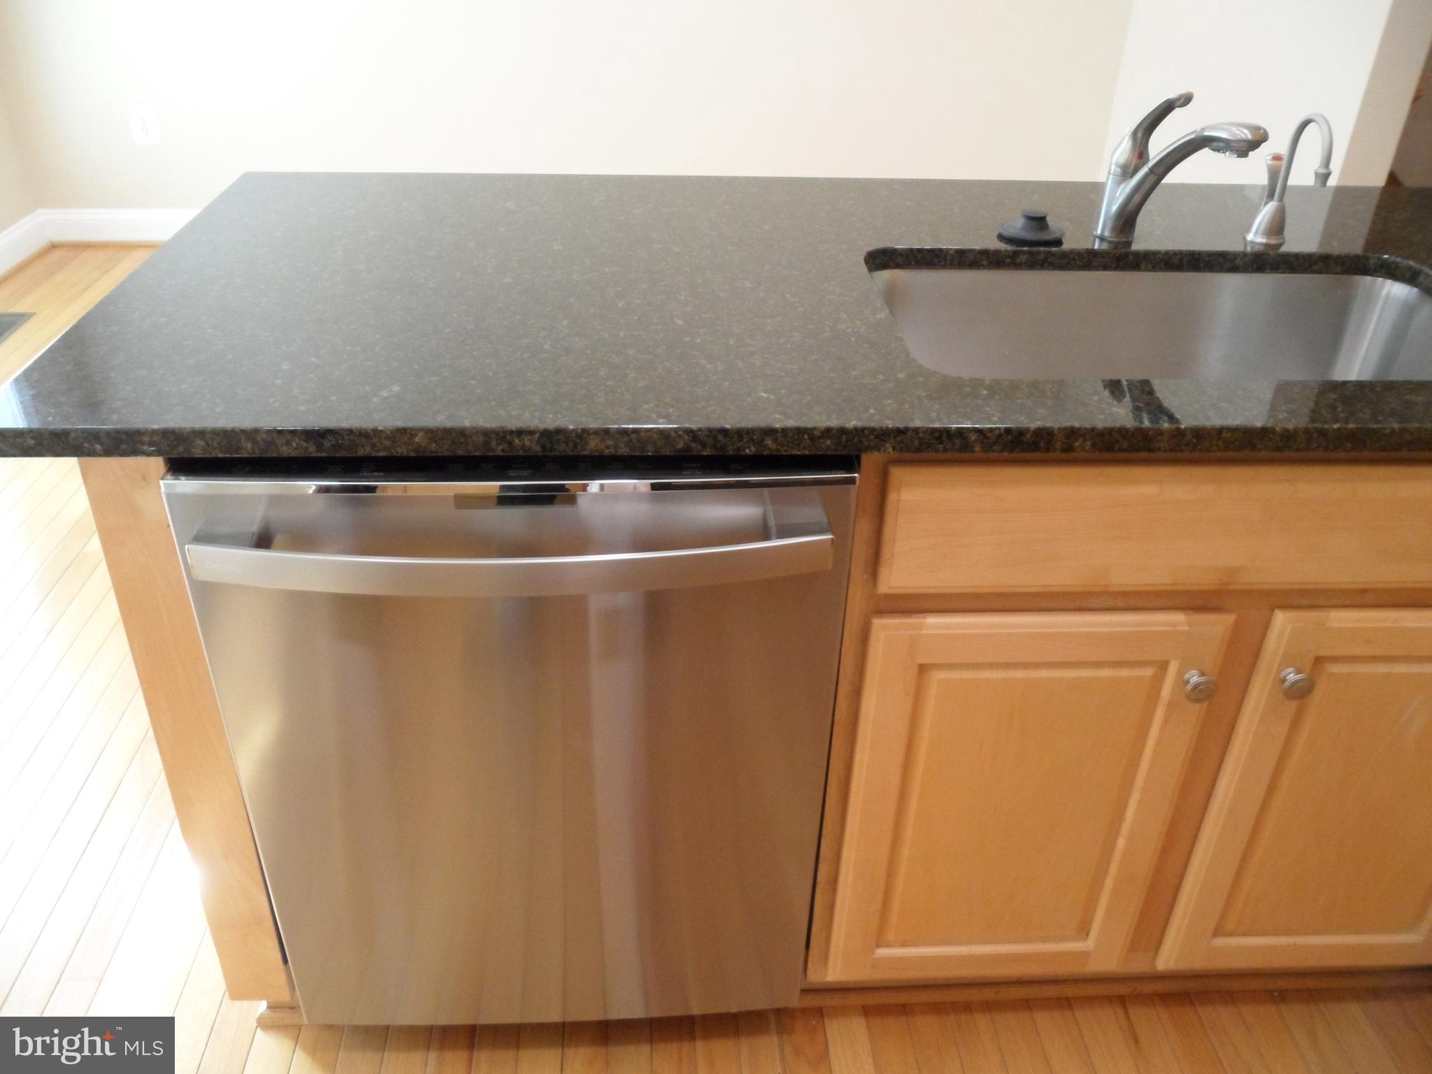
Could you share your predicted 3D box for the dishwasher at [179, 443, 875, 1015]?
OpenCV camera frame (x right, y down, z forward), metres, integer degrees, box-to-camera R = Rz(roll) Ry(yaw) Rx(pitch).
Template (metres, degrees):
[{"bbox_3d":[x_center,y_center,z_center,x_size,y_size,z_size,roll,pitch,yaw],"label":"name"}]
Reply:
[{"bbox_3d":[-0.203,0.143,1.424,0.603,0.820,0.640,0,32,-4],"label":"dishwasher"}]

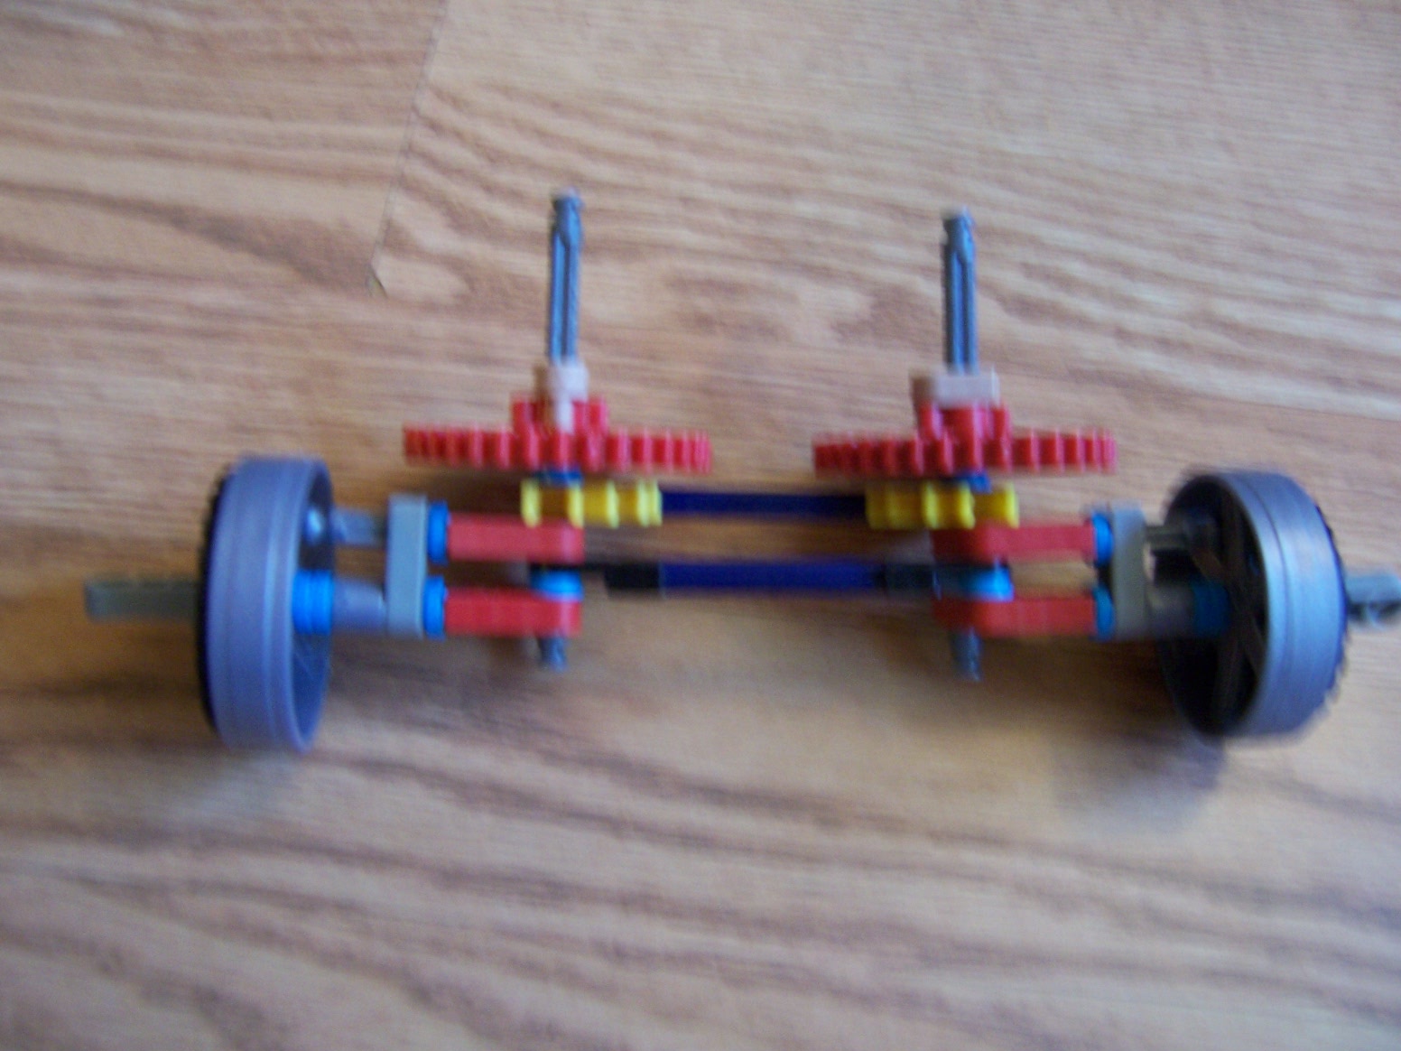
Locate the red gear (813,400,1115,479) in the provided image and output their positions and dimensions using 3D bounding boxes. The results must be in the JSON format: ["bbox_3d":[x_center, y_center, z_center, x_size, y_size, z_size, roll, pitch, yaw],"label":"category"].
[{"bbox_3d":[0.049,-0.017,0.249,0.056,0.056,0.013,-1,93,0],"label":"red gear"}]

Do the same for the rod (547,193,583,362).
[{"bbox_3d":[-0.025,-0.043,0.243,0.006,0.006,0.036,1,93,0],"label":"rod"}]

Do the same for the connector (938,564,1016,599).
[{"bbox_3d":[0.050,0.010,0.241,0.013,0.013,0.006,0,92,0],"label":"connector"}]

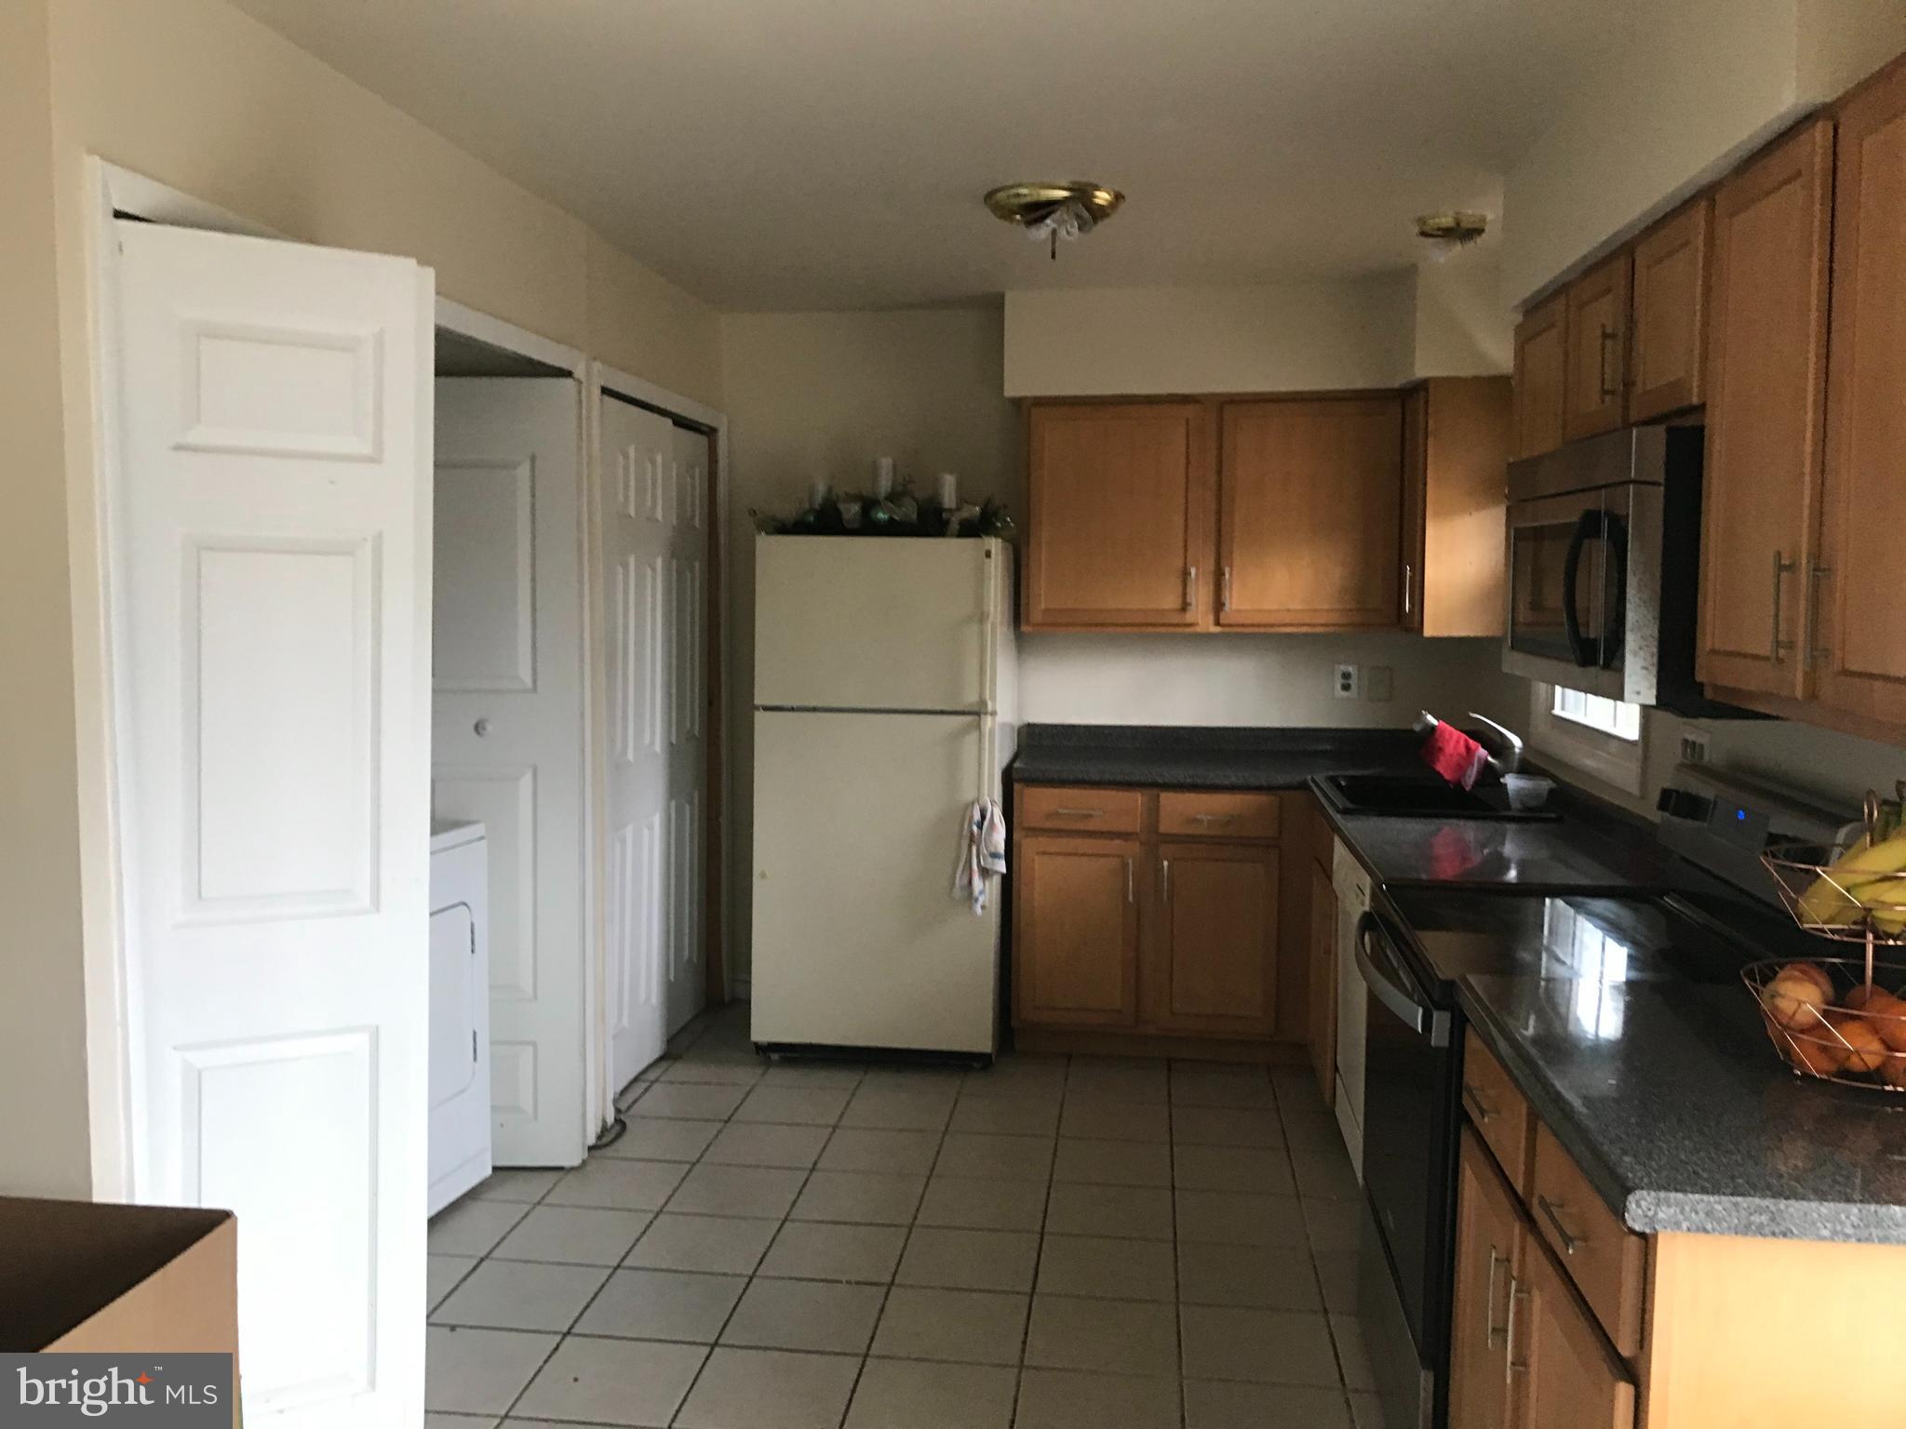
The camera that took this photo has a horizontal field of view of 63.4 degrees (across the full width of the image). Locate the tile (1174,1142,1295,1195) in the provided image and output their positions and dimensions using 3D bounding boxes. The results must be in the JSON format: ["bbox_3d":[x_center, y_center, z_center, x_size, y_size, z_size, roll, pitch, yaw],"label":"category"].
[{"bbox_3d":[0.730,1.200,4.047,0.304,0.010,0.304,1,5,7],"label":"tile"}]

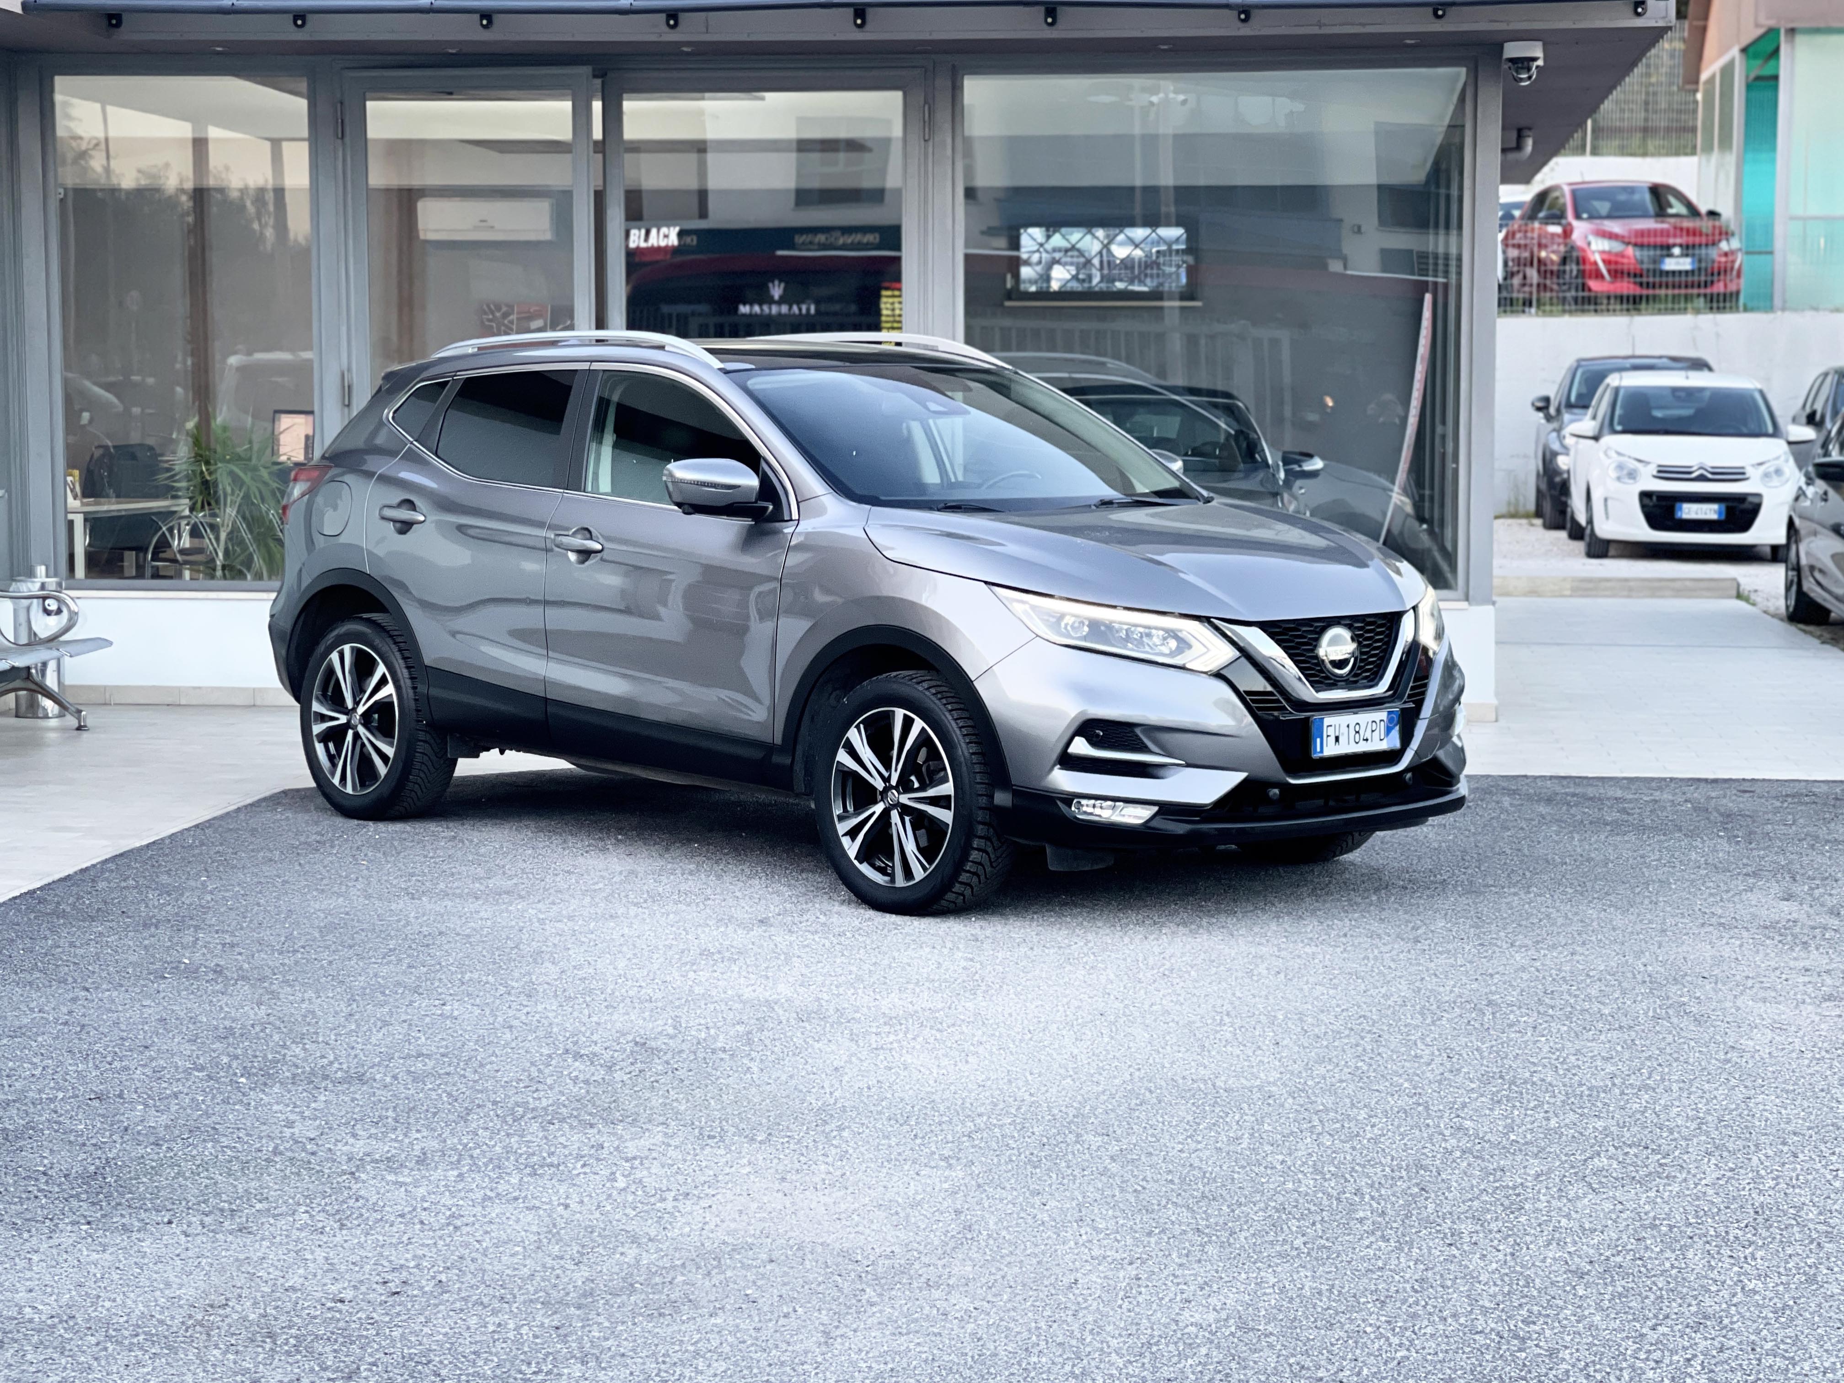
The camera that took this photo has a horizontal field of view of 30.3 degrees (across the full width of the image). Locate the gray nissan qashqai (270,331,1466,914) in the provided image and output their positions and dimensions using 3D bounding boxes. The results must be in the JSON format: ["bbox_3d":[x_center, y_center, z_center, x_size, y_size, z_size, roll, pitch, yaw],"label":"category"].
[{"bbox_3d":[-0.306,-0.316,10.902,1.860,1.600,4.390,-5,8,-43],"label":"gray nissan qashqai"}]

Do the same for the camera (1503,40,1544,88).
[{"bbox_3d":[2.419,-2.521,13.700,0.160,0.175,0.165,1,6,9],"label":"camera"}]

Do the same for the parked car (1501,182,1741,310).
[{"bbox_3d":[7.479,-4.787,36.661,1.800,1.440,4.050,-1,6,-6],"label":"parked car"}]

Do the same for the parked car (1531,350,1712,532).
[{"bbox_3d":[6.428,-2.273,30.790,1.760,1.500,3.980,1,6,9],"label":"parked car"}]

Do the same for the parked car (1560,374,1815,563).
[{"bbox_3d":[6.038,-1.845,27.178,1.670,1.460,3.460,1,6,7],"label":"parked car"}]

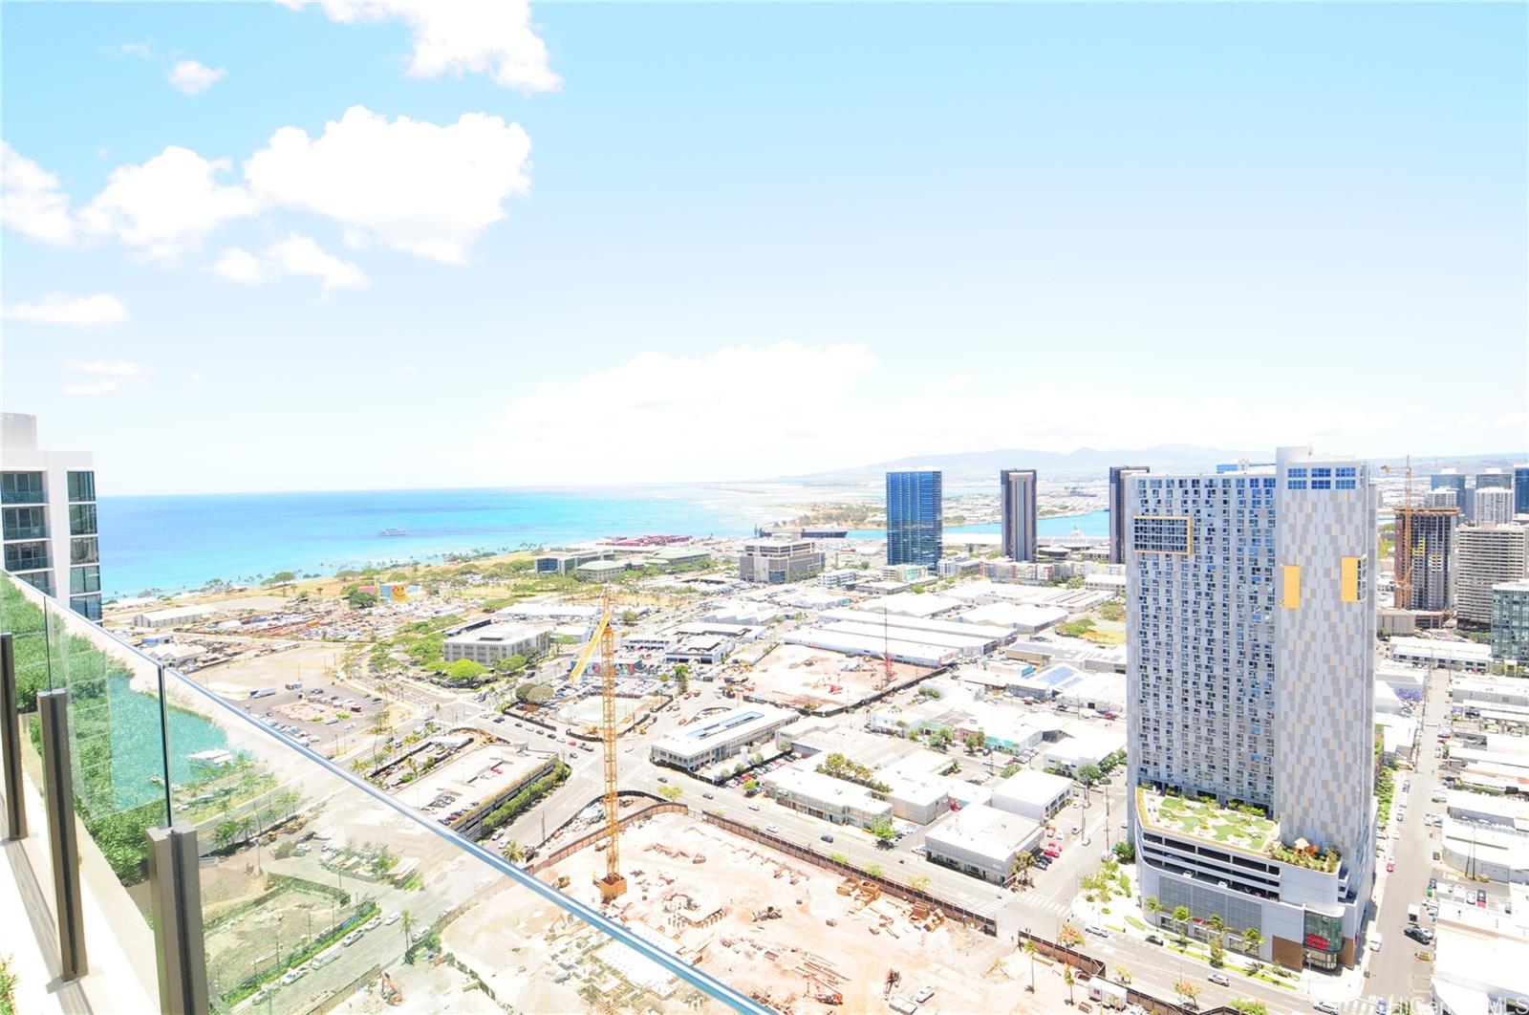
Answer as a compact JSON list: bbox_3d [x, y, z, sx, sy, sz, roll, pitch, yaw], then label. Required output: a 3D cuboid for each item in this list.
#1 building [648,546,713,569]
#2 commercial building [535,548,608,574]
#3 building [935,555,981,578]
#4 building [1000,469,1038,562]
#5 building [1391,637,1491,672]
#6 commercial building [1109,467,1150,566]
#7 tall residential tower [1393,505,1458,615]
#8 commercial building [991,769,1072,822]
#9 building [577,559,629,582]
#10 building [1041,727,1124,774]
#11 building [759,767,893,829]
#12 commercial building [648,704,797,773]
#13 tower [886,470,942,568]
[{"bbox_3d":[-118.137,72.864,1099.300,35.749,19.000,95.692,0,3,33],"label":"building"},{"bbox_3d":[-263.560,76.724,1064.075,51.434,20.902,99.261,0,3,27],"label":"commercial building"},{"bbox_3d":[233.370,70.130,911.780,28.000,16.500,60.000,1,3,41],"label":"building"},{"bbox_3d":[333.956,13.131,999.624,34.500,125.000,34.500,-1,2,3],"label":"building"},{"bbox_3d":[407.680,88.400,459.990,45.000,7.200,46.000,1,3,41],"label":"building"},{"bbox_3d":[446.139,12.629,933.080,34.500,126.000,34.500,-1,2,4],"label":"commercial building"},{"bbox_3d":[500.530,42.160,579.000,28.760,87.110,22.320,-1,2,13],"label":"tall residential tower"},{"bbox_3d":[95.880,102.100,271.990,17.000,5.900,29.200,1,3,41],"label":"commercial building"},{"bbox_3d":[-195.700,77.070,919.570,39.000,18.500,38.000,1,3,41],"label":"building"},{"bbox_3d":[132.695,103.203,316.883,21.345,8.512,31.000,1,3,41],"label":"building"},{"bbox_3d":[22.880,103.250,272.070,47.500,6.400,15.000,1,3,41],"label":"building"},{"bbox_3d":[-18.411,105.871,355.768,27.791,7.200,69.098,1,3,41],"label":"commercial building"},{"bbox_3d":[189.060,17.916,964.779,63.926,125.000,22.297,0,3,37],"label":"tower"}]

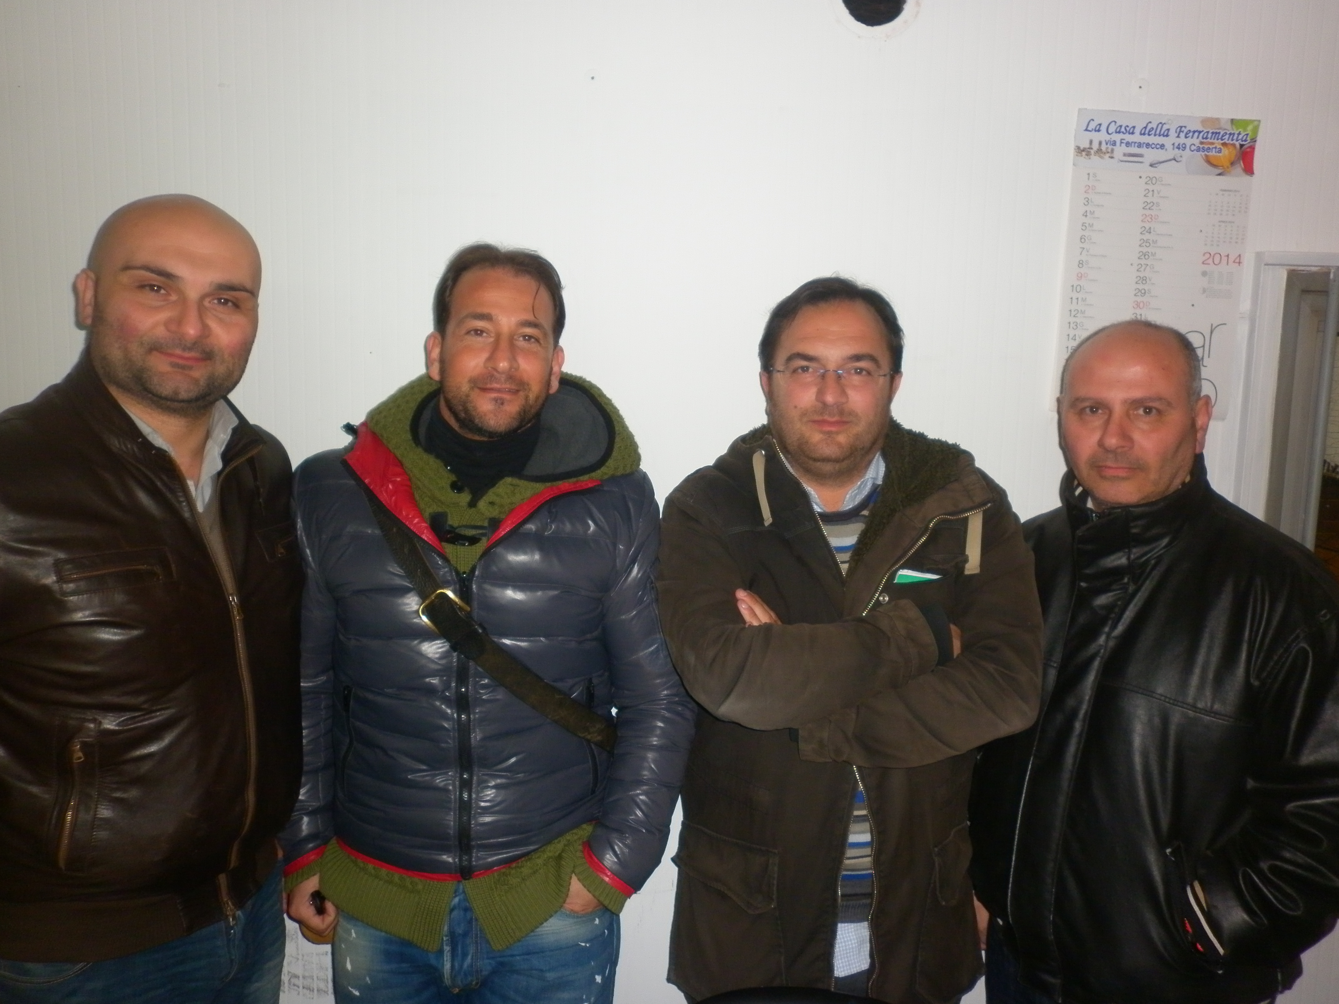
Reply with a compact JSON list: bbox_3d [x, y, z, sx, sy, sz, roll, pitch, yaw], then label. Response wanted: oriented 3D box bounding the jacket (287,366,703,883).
[{"bbox_3d":[-0.240,0.205,1.435,0.550,0.640,0.310,1,8,-5],"label":"jacket"}]

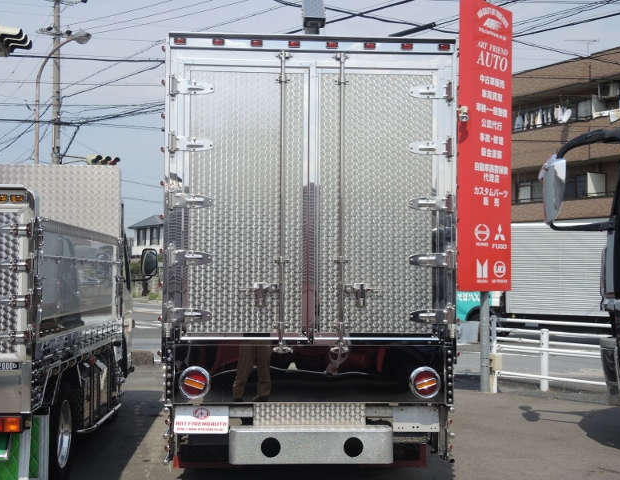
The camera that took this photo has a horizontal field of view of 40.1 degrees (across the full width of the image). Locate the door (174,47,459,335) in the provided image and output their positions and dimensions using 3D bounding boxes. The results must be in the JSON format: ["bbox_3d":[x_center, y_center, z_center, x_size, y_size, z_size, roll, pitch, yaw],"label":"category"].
[{"bbox_3d":[0.011,-0.277,5.270,1.752,1.809,0.100,0,-3,-4],"label":"door"}]

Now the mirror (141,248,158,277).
[{"bbox_3d":[-1.819,0.256,9.650,0.169,0.315,0.090,0,-3,5],"label":"mirror"}]

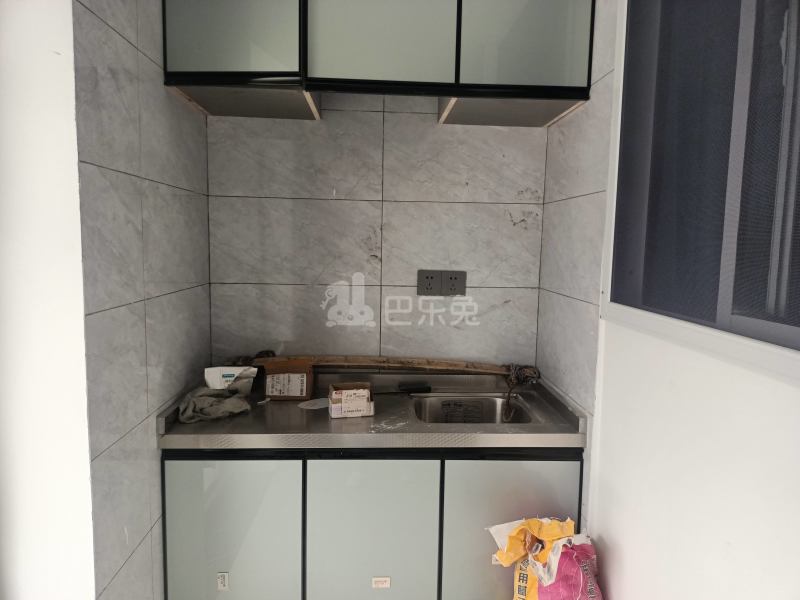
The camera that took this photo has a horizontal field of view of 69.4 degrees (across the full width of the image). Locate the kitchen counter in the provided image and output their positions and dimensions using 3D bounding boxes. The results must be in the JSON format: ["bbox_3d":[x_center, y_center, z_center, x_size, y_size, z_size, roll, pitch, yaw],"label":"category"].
[{"bbox_3d":[-0.074,0.338,1.831,1.170,0.091,0.500,1,6,-3],"label":"kitchen counter"}]

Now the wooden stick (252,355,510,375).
[{"bbox_3d":[-0.057,0.226,2.044,0.930,0.050,0.032,2,6,-3],"label":"wooden stick"}]

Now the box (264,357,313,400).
[{"bbox_3d":[-0.377,0.276,1.955,0.143,0.108,0.095,1,6,-3],"label":"box"}]

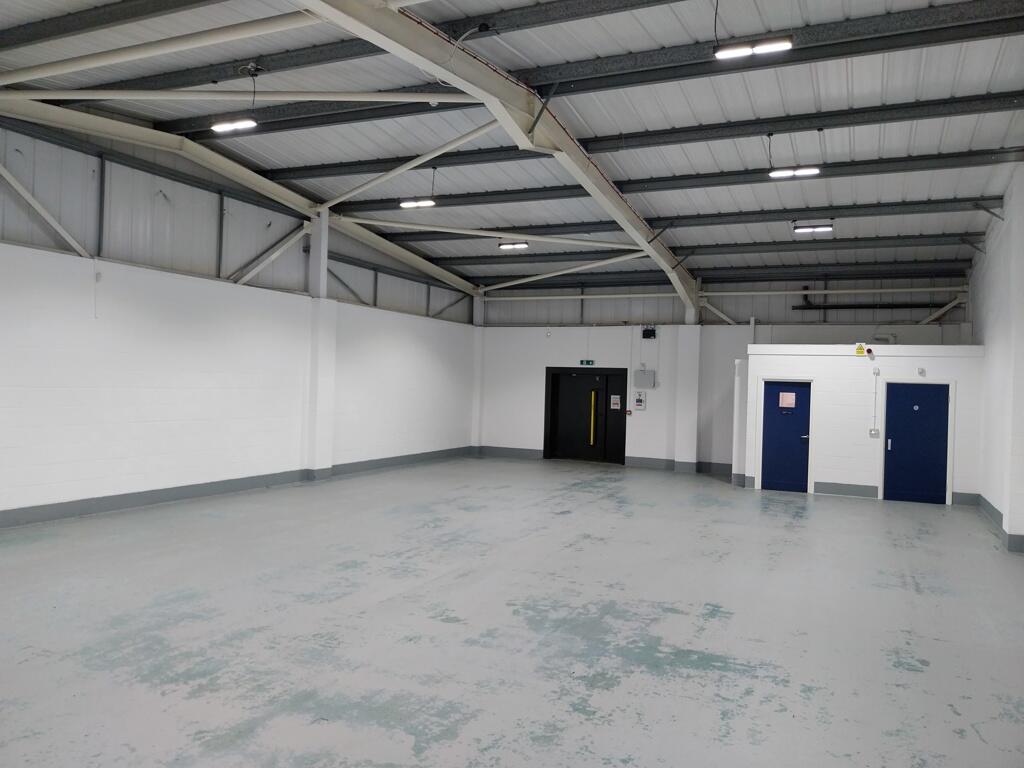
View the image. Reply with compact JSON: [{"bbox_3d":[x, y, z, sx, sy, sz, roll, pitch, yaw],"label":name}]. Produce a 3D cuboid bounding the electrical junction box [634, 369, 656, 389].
[{"bbox_3d":[2.976,-0.115,17.214,0.460,0.430,0.150,2,0,25],"label":"electrical junction box"}]

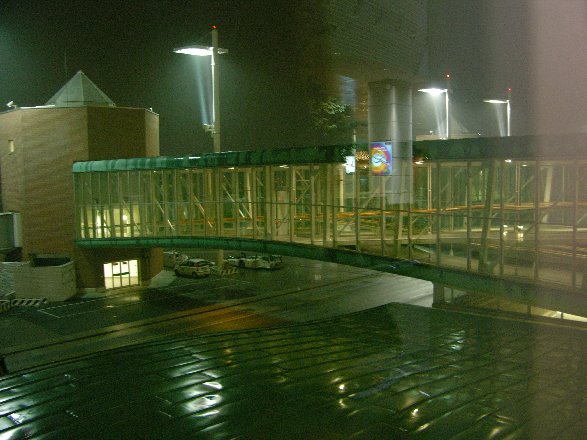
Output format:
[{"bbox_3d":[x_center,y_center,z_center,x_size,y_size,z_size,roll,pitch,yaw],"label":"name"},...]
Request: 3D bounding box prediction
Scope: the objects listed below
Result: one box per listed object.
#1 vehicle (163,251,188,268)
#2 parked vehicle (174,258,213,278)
[{"bbox_3d":[-13.028,4.106,62.592,4.300,1.800,1.750,3,6,42],"label":"vehicle"},{"bbox_3d":[-9.743,4.642,57.307,4.000,1.480,1.680,3,6,42],"label":"parked vehicle"}]

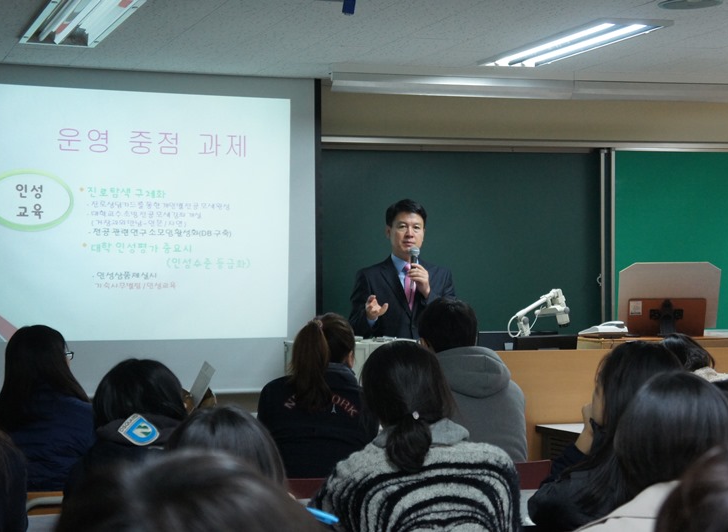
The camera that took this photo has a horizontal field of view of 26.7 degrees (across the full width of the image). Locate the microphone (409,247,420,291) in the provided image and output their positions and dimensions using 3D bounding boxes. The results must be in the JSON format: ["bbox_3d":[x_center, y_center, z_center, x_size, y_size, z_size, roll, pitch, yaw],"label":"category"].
[{"bbox_3d":[0.220,0.011,6.730,0.050,0.210,0.050,3,-21,1],"label":"microphone"}]

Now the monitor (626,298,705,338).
[{"bbox_3d":[1.345,0.235,6.800,0.380,0.220,0.130,-1,18,-3],"label":"monitor"}]

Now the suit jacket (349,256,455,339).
[{"bbox_3d":[0.178,0.290,6.880,0.520,0.680,0.380,0,0,-12],"label":"suit jacket"}]

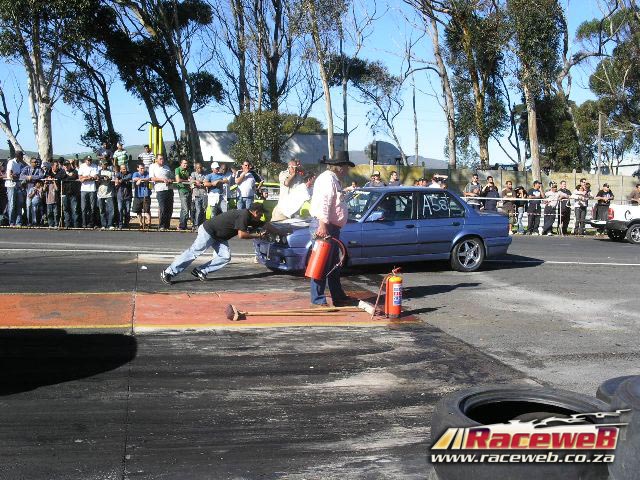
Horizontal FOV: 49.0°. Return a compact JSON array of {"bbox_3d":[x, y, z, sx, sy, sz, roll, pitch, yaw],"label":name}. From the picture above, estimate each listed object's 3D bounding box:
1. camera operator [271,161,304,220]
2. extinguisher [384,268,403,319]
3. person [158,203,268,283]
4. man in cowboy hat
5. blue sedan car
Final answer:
[{"bbox_3d":[-0.574,-0.502,12.413,0.520,1.800,0.540,5,7,30],"label":"camera operator"},{"bbox_3d":[0.839,0.594,7.987,0.180,0.570,0.190,1,6,0],"label":"extinguisher"},{"bbox_3d":[-1.600,0.013,10.558,1.520,1.130,0.550,-1,6,-23],"label":"person"},{"bbox_3d":[0.153,-0.140,8.574,0.560,1.880,0.560,1,6,-6],"label":"man in cowboy hat"},{"bbox_3d":[1.094,-0.192,11.913,4.330,1.360,1.650,-1,6,-25],"label":"blue sedan car"}]

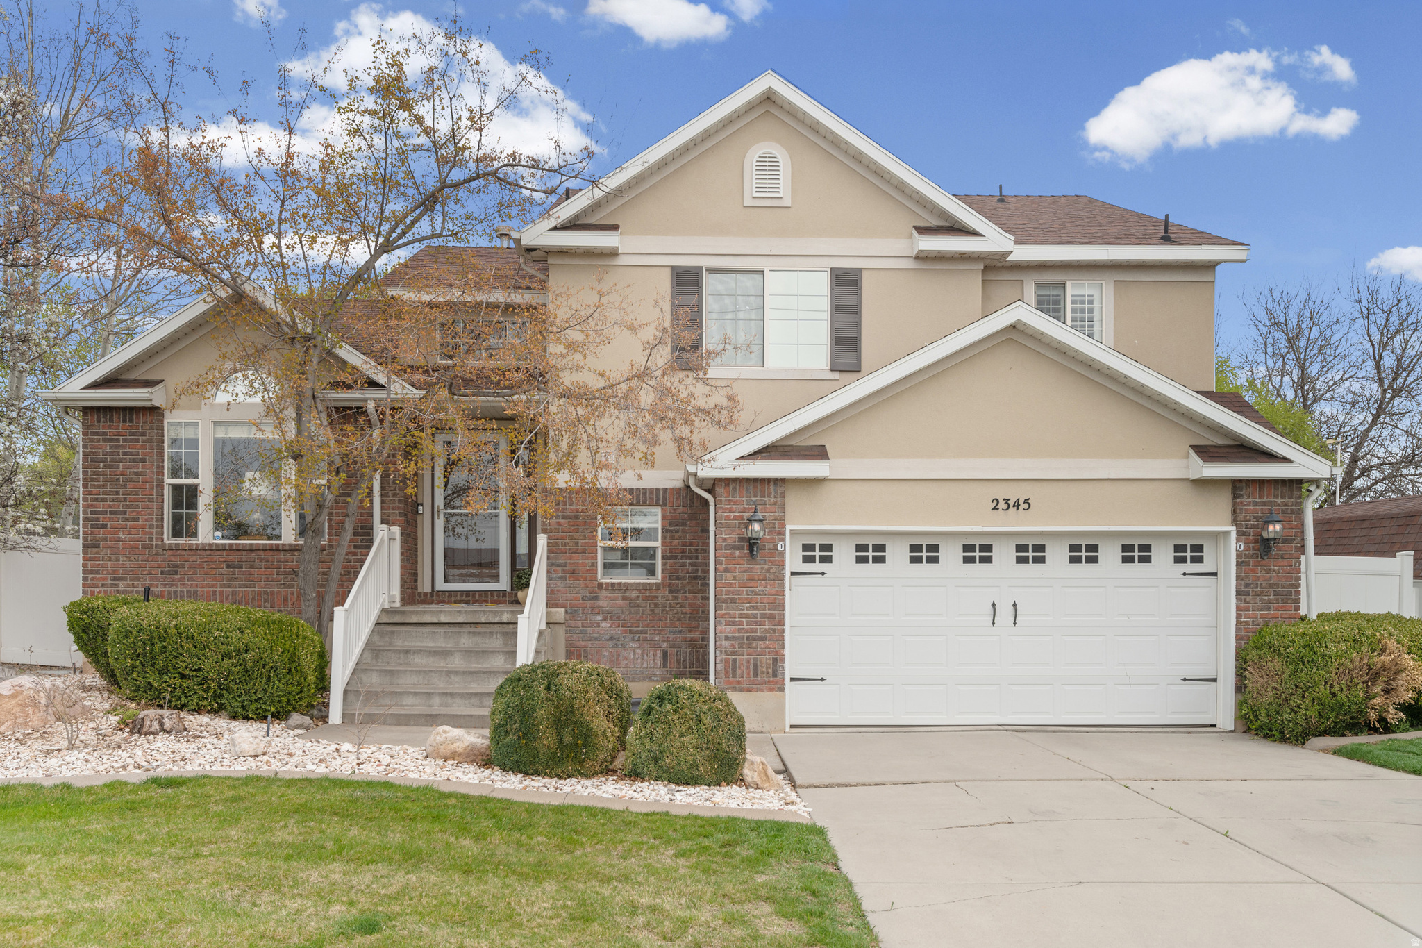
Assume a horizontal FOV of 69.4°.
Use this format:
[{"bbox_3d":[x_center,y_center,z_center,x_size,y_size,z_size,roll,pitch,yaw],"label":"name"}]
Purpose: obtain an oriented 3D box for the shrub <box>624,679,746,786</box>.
[{"bbox_3d":[-0.207,2.097,8.500,0.990,0.820,0.970,0,-2,-2],"label":"shrub"}]

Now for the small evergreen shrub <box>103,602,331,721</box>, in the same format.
[{"bbox_3d":[-5.349,1.958,11.100,2.200,1.100,1.200,0,-2,3],"label":"small evergreen shrub"}]

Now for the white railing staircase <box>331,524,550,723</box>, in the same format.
[{"bbox_3d":[-2.929,1.611,11.450,2.040,2.070,2.050,0,-2,-2],"label":"white railing staircase"}]

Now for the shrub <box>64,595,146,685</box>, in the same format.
[{"bbox_3d":[-6.874,1.877,11.800,1.000,1.000,1.000,0,-2,-2],"label":"shrub"}]

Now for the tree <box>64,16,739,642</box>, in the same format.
[{"bbox_3d":[-3.380,-1.213,11.100,7.300,7.400,5.600,0,-2,-2],"label":"tree"}]

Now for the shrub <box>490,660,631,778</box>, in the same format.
[{"bbox_3d":[-1.297,2.059,8.850,1.180,0.900,1.150,0,-2,-2],"label":"shrub"}]

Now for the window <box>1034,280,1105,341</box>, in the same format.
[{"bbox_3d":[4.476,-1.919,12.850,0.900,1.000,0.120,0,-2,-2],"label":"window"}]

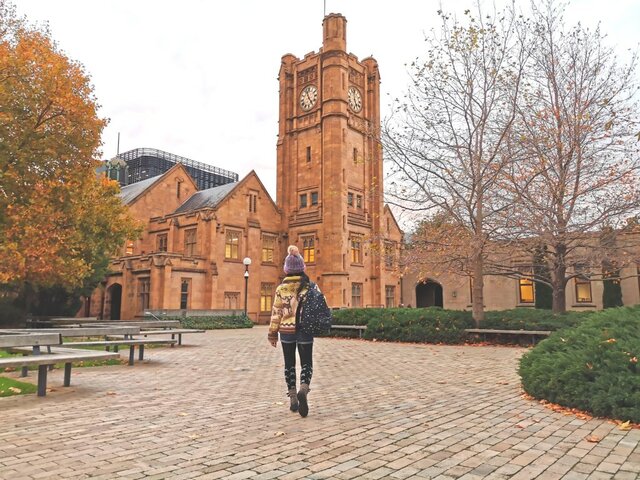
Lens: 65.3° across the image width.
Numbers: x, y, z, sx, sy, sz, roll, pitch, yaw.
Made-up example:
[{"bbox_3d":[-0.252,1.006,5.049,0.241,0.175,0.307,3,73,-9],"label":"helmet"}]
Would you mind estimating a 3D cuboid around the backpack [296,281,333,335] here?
[{"bbox_3d":[-0.051,0.708,5.212,0.220,0.500,0.310,-7,-11,43],"label":"backpack"}]

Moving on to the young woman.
[{"bbox_3d":[-0.262,0.933,5.342,0.560,1.750,0.480,0,-8,-1],"label":"young woman"}]

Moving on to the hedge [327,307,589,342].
[{"bbox_3d":[4.995,3.017,17.856,9.000,1.080,2.900,-3,-9,23],"label":"hedge"}]

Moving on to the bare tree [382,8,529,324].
[{"bbox_3d":[5.005,-2.650,17.835,5.600,12.300,5.200,0,-8,0],"label":"bare tree"}]

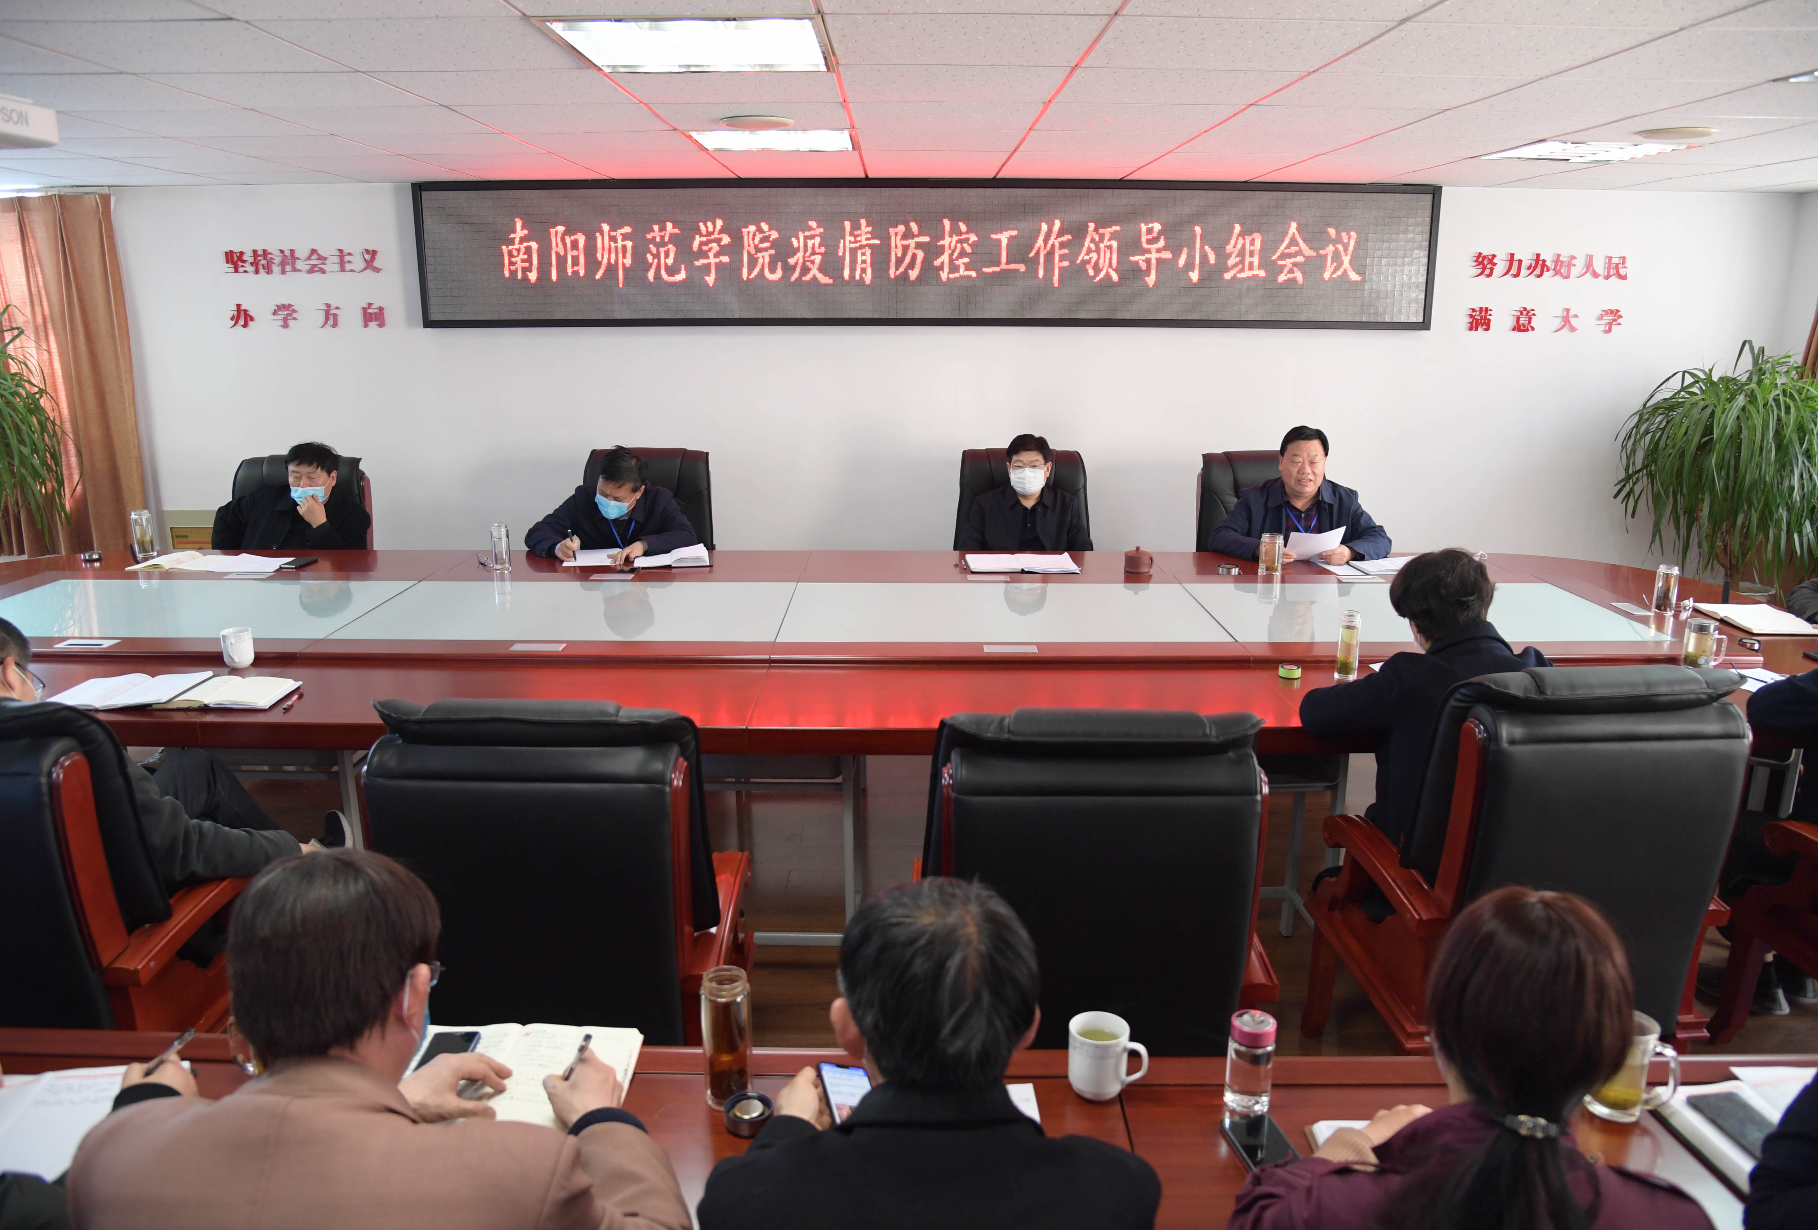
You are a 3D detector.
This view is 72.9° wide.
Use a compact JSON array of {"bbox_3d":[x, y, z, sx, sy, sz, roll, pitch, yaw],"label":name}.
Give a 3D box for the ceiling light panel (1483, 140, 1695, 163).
[{"bbox_3d":[2.490,-1.731,4.551,0.600,0.055,0.600,0,14,0],"label":"ceiling light panel"}]

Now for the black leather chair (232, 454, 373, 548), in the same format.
[{"bbox_3d":[-2.708,-0.114,5.387,0.610,1.140,0.690,0,14,0],"label":"black leather chair"}]

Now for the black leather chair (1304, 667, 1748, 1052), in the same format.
[{"bbox_3d":[1.270,0.596,2.656,0.610,1.140,0.690,0,14,-2],"label":"black leather chair"}]

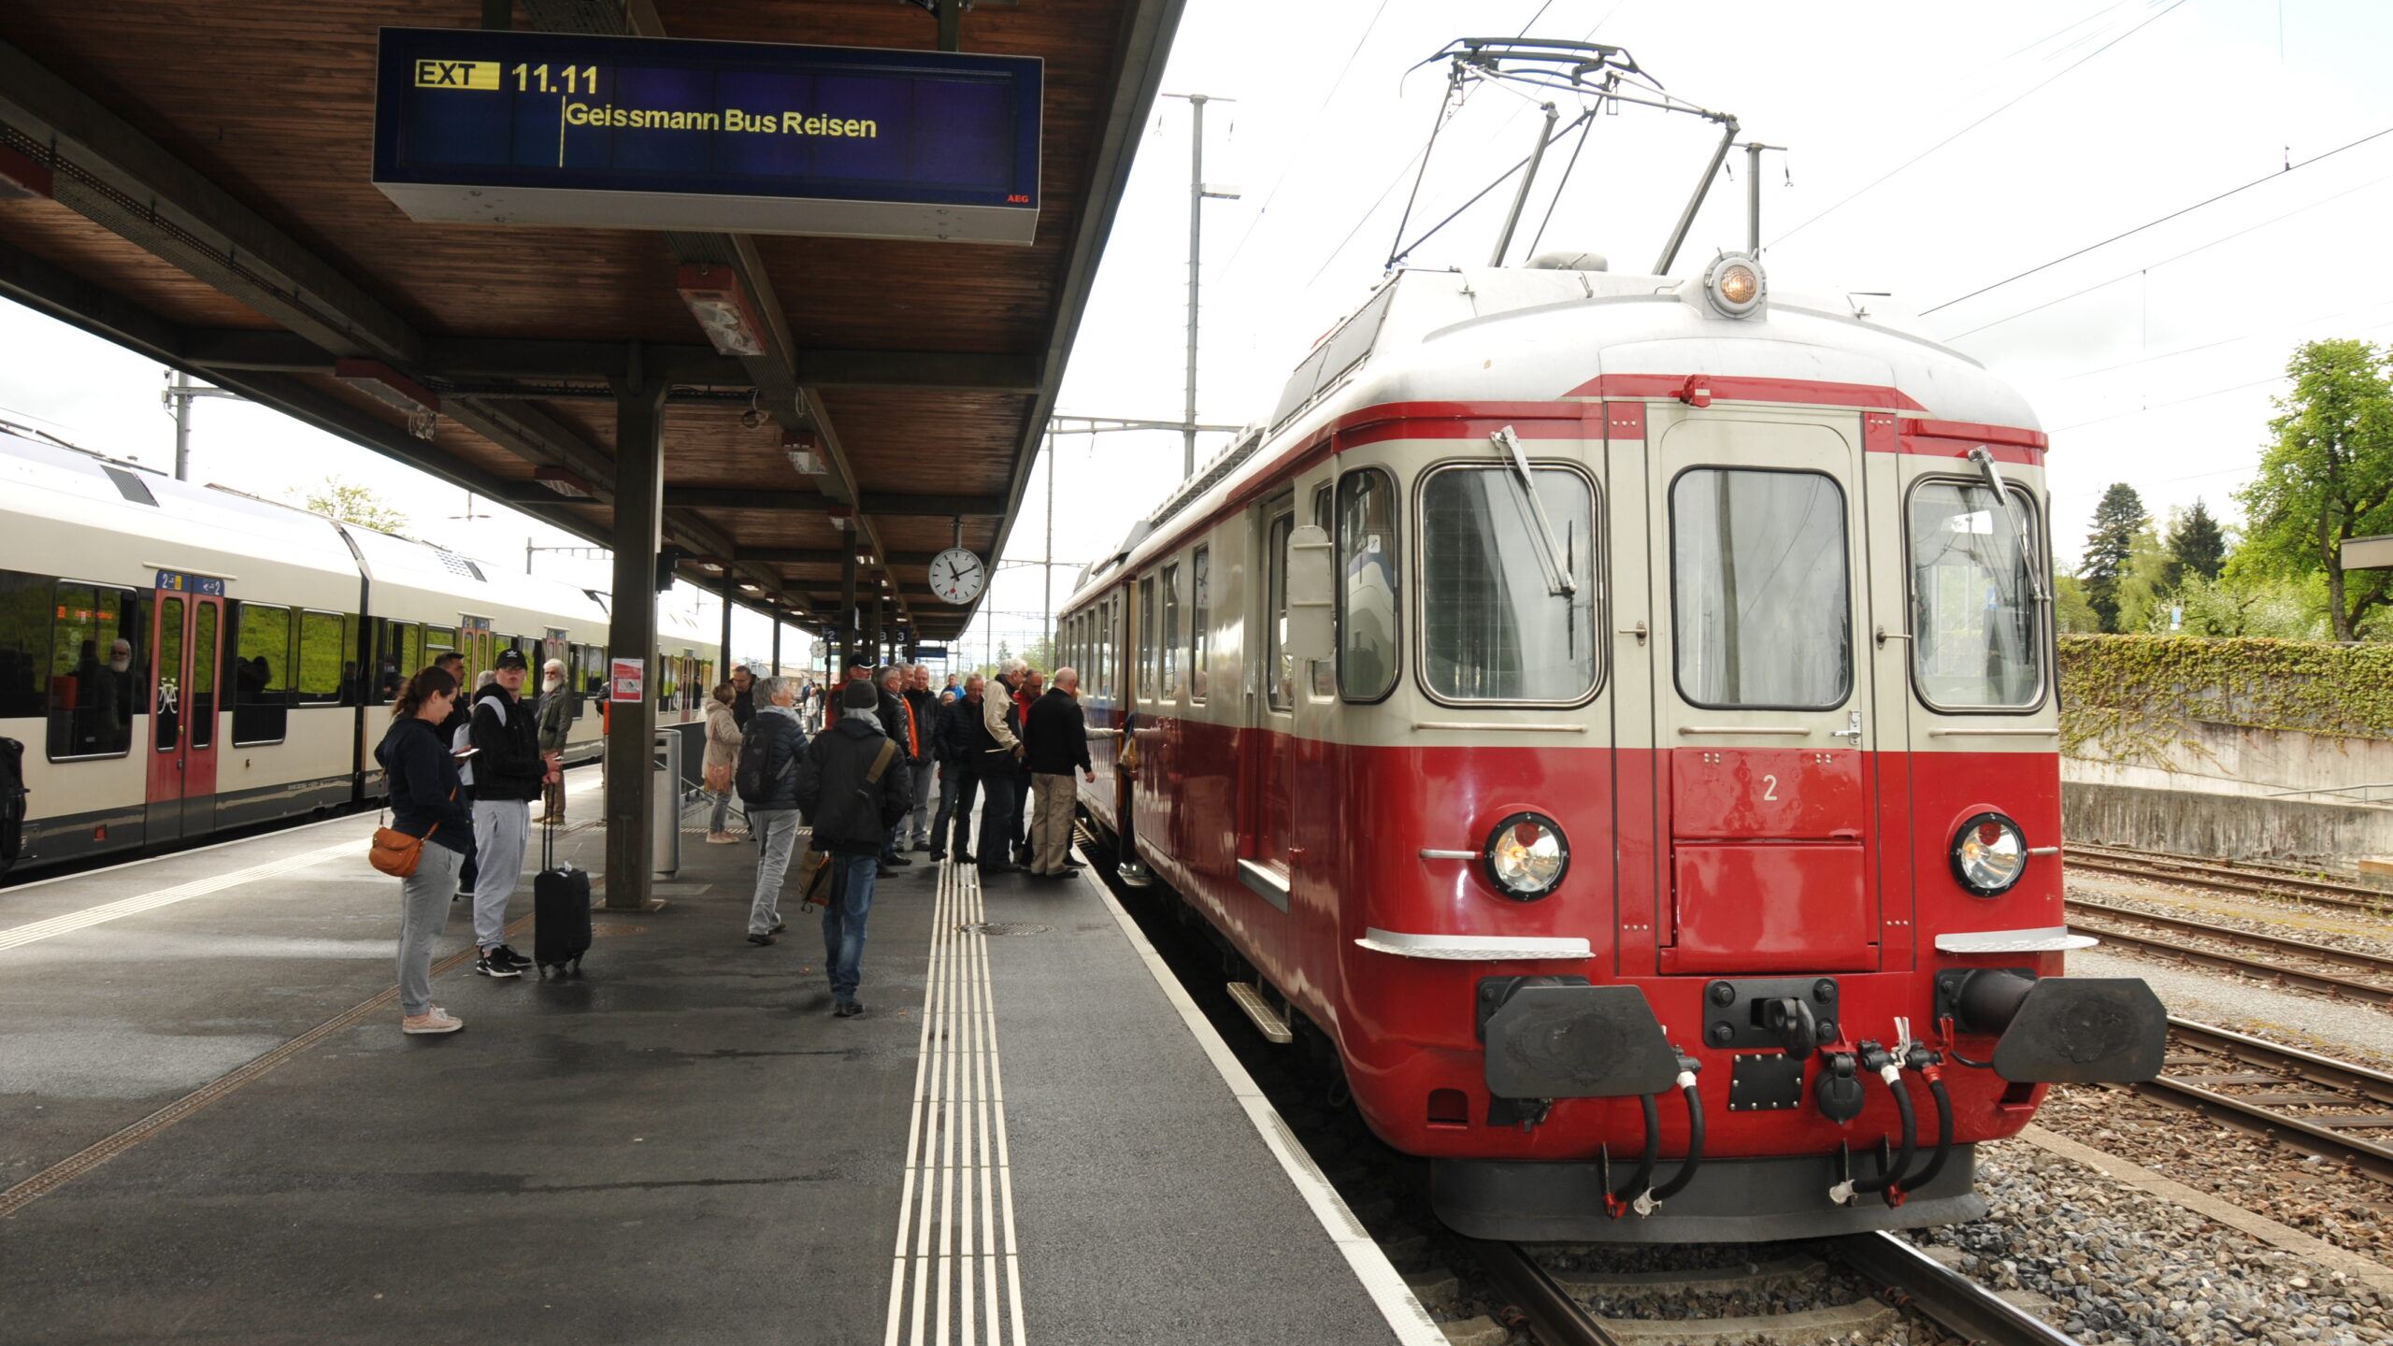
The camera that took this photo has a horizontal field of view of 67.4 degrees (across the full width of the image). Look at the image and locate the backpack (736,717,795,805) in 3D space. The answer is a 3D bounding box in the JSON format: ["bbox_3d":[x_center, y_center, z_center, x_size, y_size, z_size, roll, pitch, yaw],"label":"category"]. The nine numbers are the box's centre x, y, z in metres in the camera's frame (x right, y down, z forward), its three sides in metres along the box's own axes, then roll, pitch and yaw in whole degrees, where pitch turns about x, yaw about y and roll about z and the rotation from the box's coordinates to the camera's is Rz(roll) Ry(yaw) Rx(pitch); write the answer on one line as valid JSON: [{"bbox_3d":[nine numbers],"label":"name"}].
[{"bbox_3d":[-2.819,0.575,11.600,0.280,0.530,0.210,1,-1,28],"label":"backpack"}]

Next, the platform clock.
[{"bbox_3d":[-3.130,-1.267,23.500,0.740,0.750,0.200,1,-1,-7],"label":"platform clock"}]

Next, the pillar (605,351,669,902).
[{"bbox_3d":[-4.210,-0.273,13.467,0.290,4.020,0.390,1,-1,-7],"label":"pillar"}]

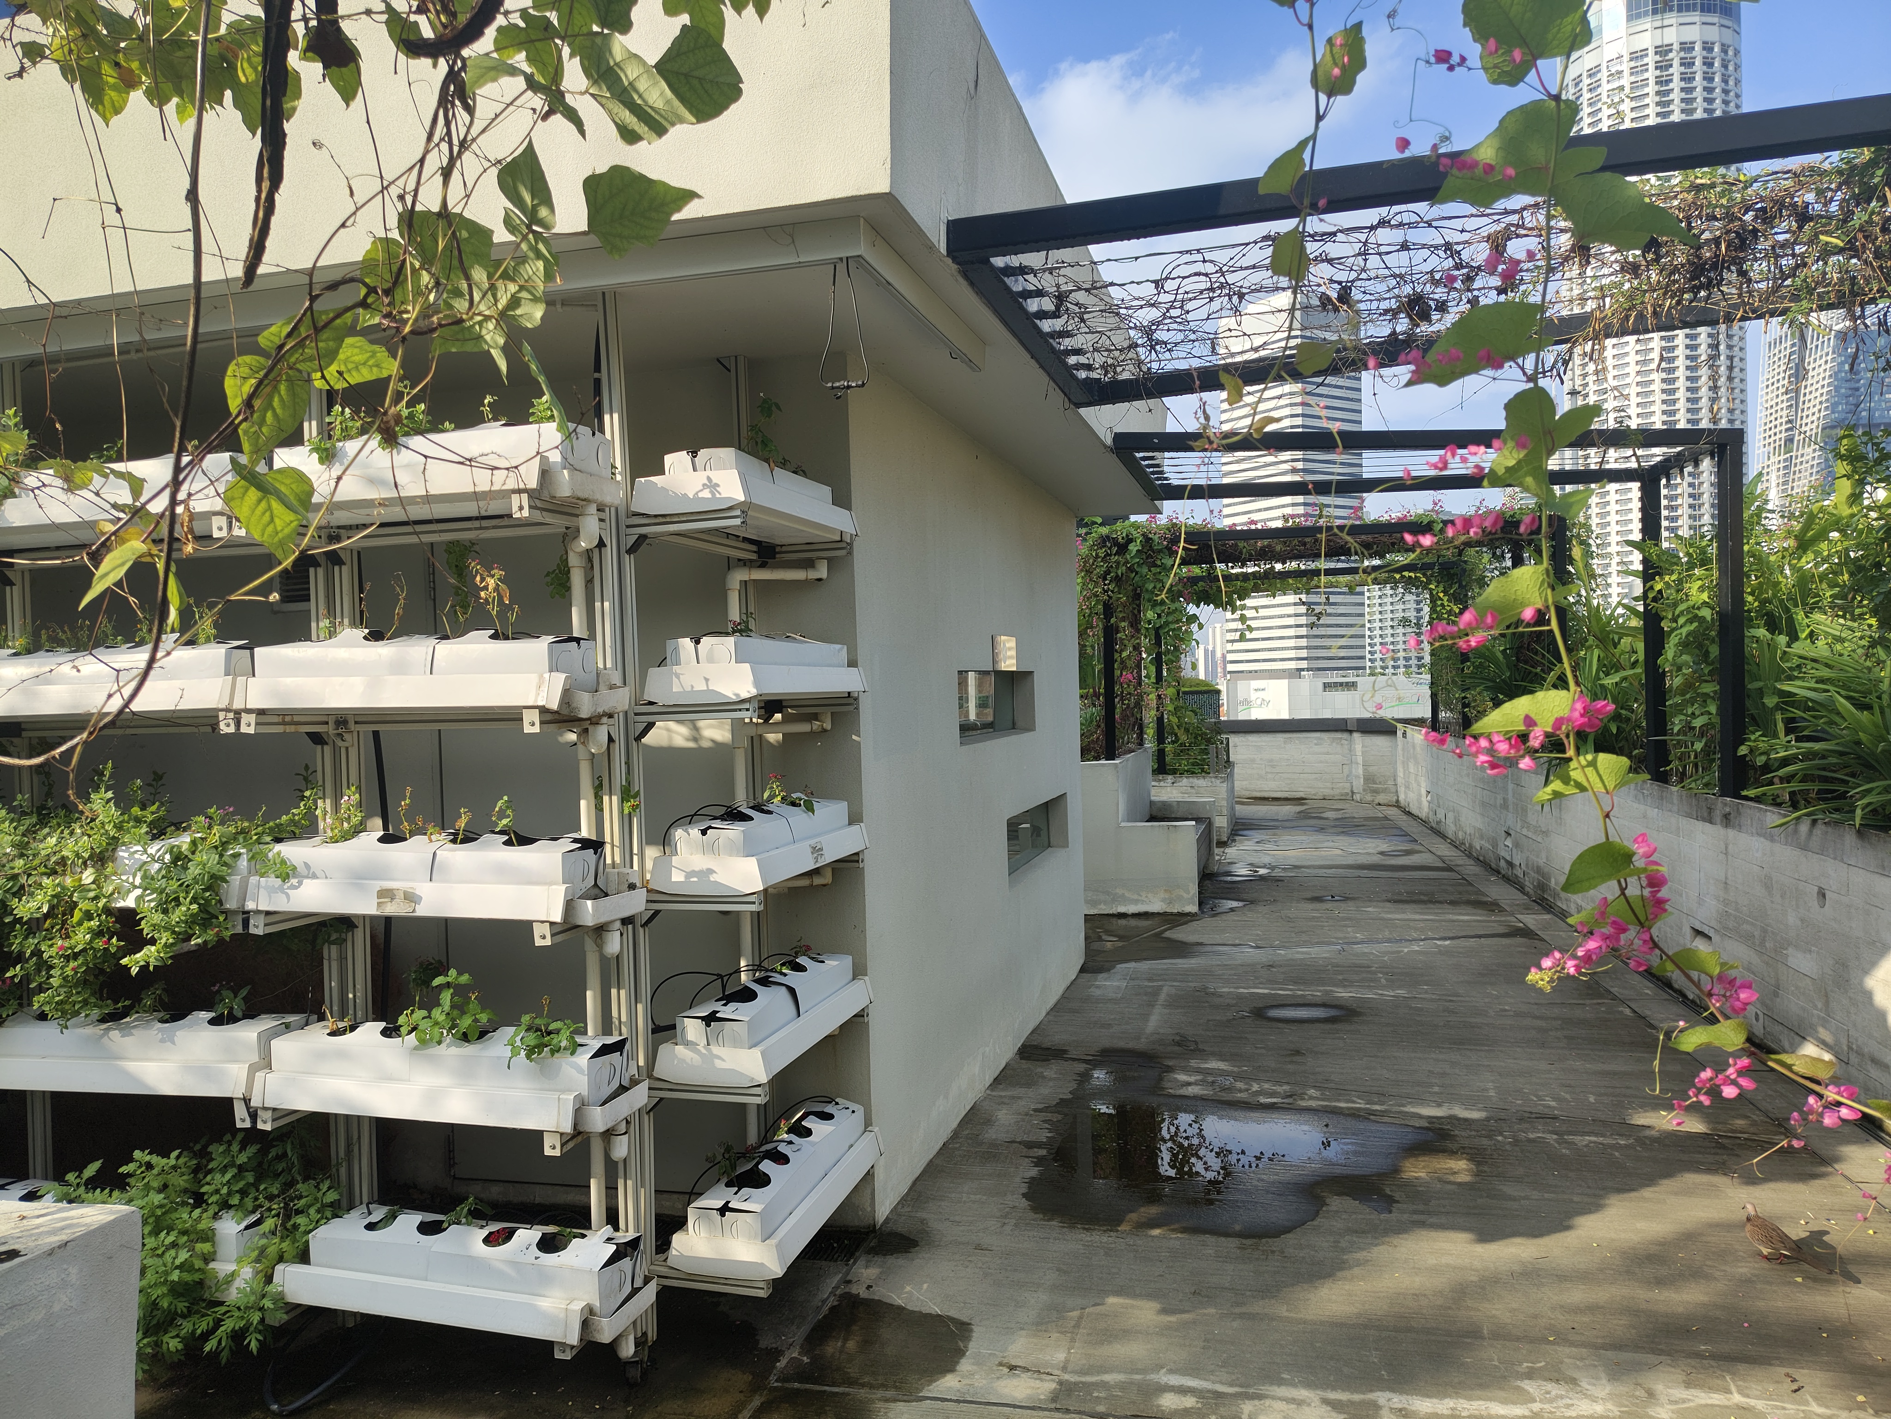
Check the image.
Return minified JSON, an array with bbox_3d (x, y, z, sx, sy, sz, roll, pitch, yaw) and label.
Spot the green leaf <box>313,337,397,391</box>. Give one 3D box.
[{"bbox_3d":[-0.507,-0.295,1.120,0.074,0.060,0.018,5,-42,-15],"label":"green leaf"}]

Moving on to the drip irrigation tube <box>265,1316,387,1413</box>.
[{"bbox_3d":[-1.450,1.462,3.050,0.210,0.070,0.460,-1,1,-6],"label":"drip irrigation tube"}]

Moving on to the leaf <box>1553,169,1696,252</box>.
[{"bbox_3d":[0.450,-0.330,0.870,0.092,0.055,0.020,18,-25,12],"label":"leaf"}]

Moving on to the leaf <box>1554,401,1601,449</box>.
[{"bbox_3d":[0.424,-0.190,0.880,0.028,0.042,0.013,41,-13,29],"label":"leaf"}]

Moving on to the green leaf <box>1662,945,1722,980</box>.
[{"bbox_3d":[0.514,0.174,0.900,0.047,0.014,0.034,-6,23,15],"label":"green leaf"}]

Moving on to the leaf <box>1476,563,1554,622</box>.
[{"bbox_3d":[0.380,-0.078,0.880,0.058,0.043,0.017,-18,-39,18],"label":"leaf"}]

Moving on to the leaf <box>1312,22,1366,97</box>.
[{"bbox_3d":[0.324,-0.535,1.080,0.045,0.061,0.015,25,-9,-11],"label":"leaf"}]

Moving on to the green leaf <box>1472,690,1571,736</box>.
[{"bbox_3d":[0.390,0.003,0.890,0.072,0.018,0.045,-12,41,18],"label":"green leaf"}]

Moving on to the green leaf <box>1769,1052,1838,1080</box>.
[{"bbox_3d":[0.588,0.245,0.900,0.046,0.013,0.034,7,22,18],"label":"green leaf"}]

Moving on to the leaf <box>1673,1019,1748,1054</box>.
[{"bbox_3d":[0.525,0.224,0.900,0.052,0.015,0.035,-5,23,17],"label":"leaf"}]

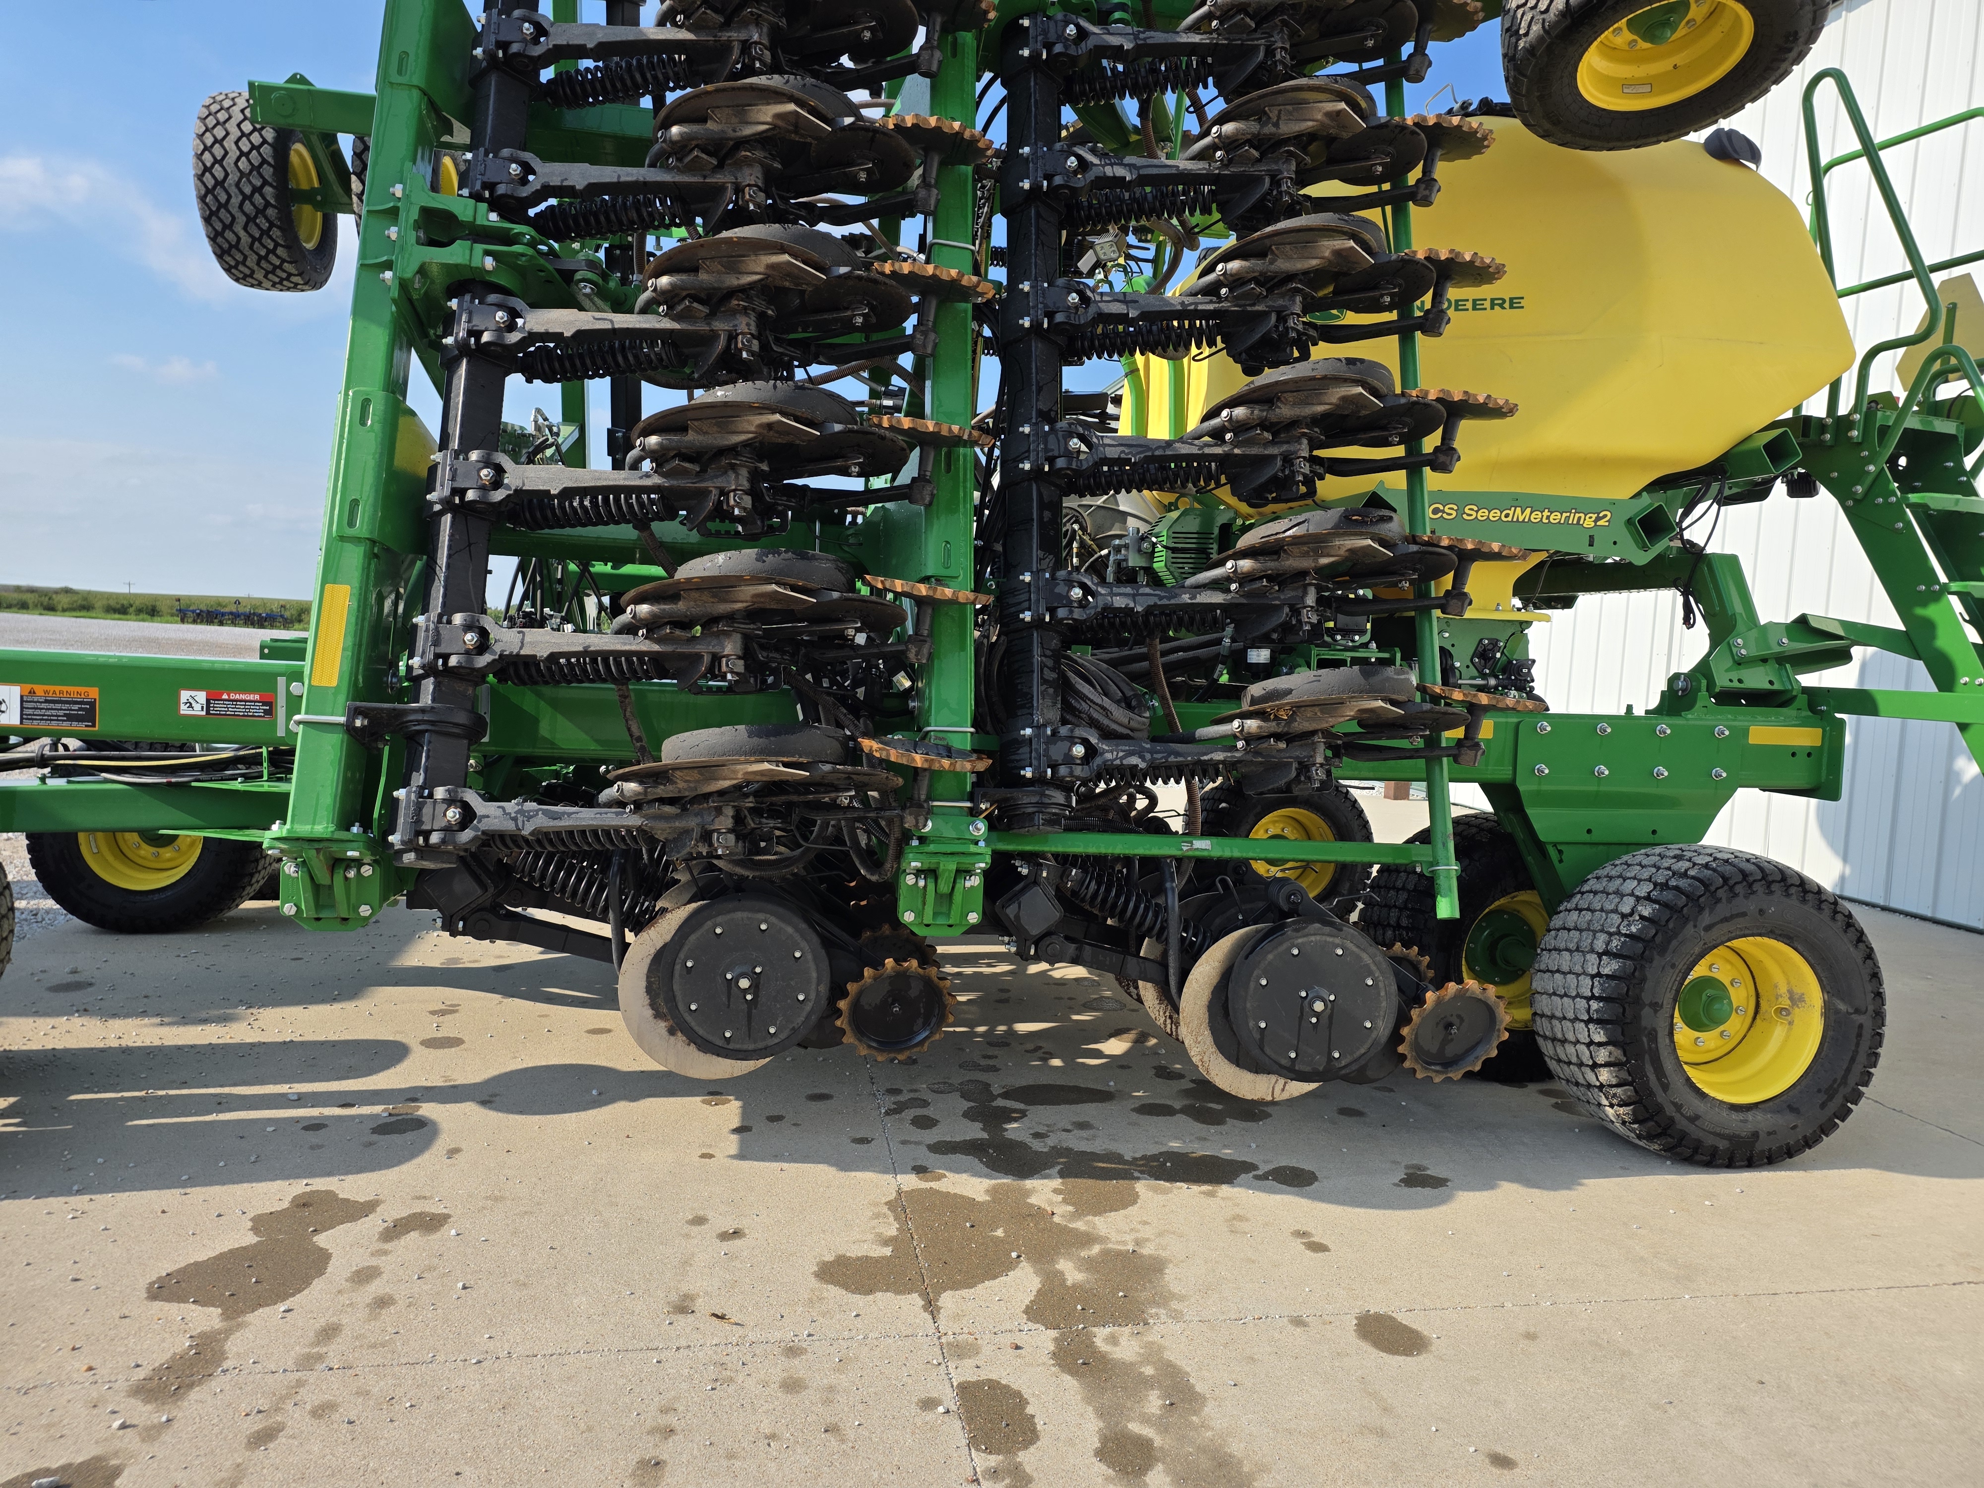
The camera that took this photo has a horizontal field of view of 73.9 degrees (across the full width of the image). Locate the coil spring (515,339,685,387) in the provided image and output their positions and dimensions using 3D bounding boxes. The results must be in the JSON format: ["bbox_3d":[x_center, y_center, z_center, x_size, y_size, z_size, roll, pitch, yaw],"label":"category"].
[{"bbox_3d":[-0.938,-0.927,3.167,0.414,0.092,0.092,-2,-13,11],"label":"coil spring"}]

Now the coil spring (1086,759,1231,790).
[{"bbox_3d":[0.373,0.061,3.176,0.414,0.092,0.092,-2,-13,11],"label":"coil spring"}]

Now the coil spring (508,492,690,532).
[{"bbox_3d":[-0.944,-0.557,3.091,0.410,0.094,0.094,-3,-12,10],"label":"coil spring"}]

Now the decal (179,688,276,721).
[{"bbox_3d":[-2.319,-0.118,4.000,0.266,0.077,0.003,3,4,-9],"label":"decal"}]

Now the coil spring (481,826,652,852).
[{"bbox_3d":[-0.945,0.190,2.922,0.414,0.092,0.092,-2,-13,11],"label":"coil spring"}]

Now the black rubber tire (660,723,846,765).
[{"bbox_3d":[-0.519,0.035,2.884,0.400,0.105,0.400,2,-9,-10],"label":"black rubber tire"}]

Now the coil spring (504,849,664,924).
[{"bbox_3d":[-0.994,0.361,3.252,0.400,0.094,0.094,29,1,-10],"label":"coil spring"}]

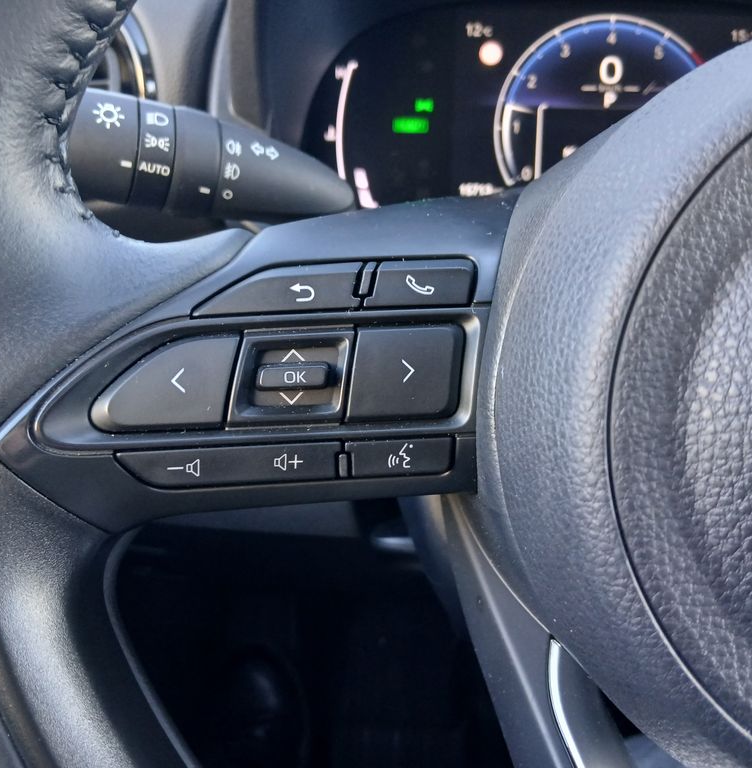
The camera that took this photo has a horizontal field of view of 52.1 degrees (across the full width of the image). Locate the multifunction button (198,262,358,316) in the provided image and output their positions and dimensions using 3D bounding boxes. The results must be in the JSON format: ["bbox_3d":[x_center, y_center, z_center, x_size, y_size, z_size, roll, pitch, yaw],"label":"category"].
[{"bbox_3d":[-0.018,-0.018,0.143,0.031,0.009,0.007,-2,8,-4],"label":"multifunction button"}]

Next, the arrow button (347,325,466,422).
[{"bbox_3d":[0.005,-0.003,0.147,0.023,0.017,0.008,-2,8,-4],"label":"arrow button"}]

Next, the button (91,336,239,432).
[{"bbox_3d":[-0.039,0.000,0.145,0.028,0.017,0.008,-2,8,-4],"label":"button"}]

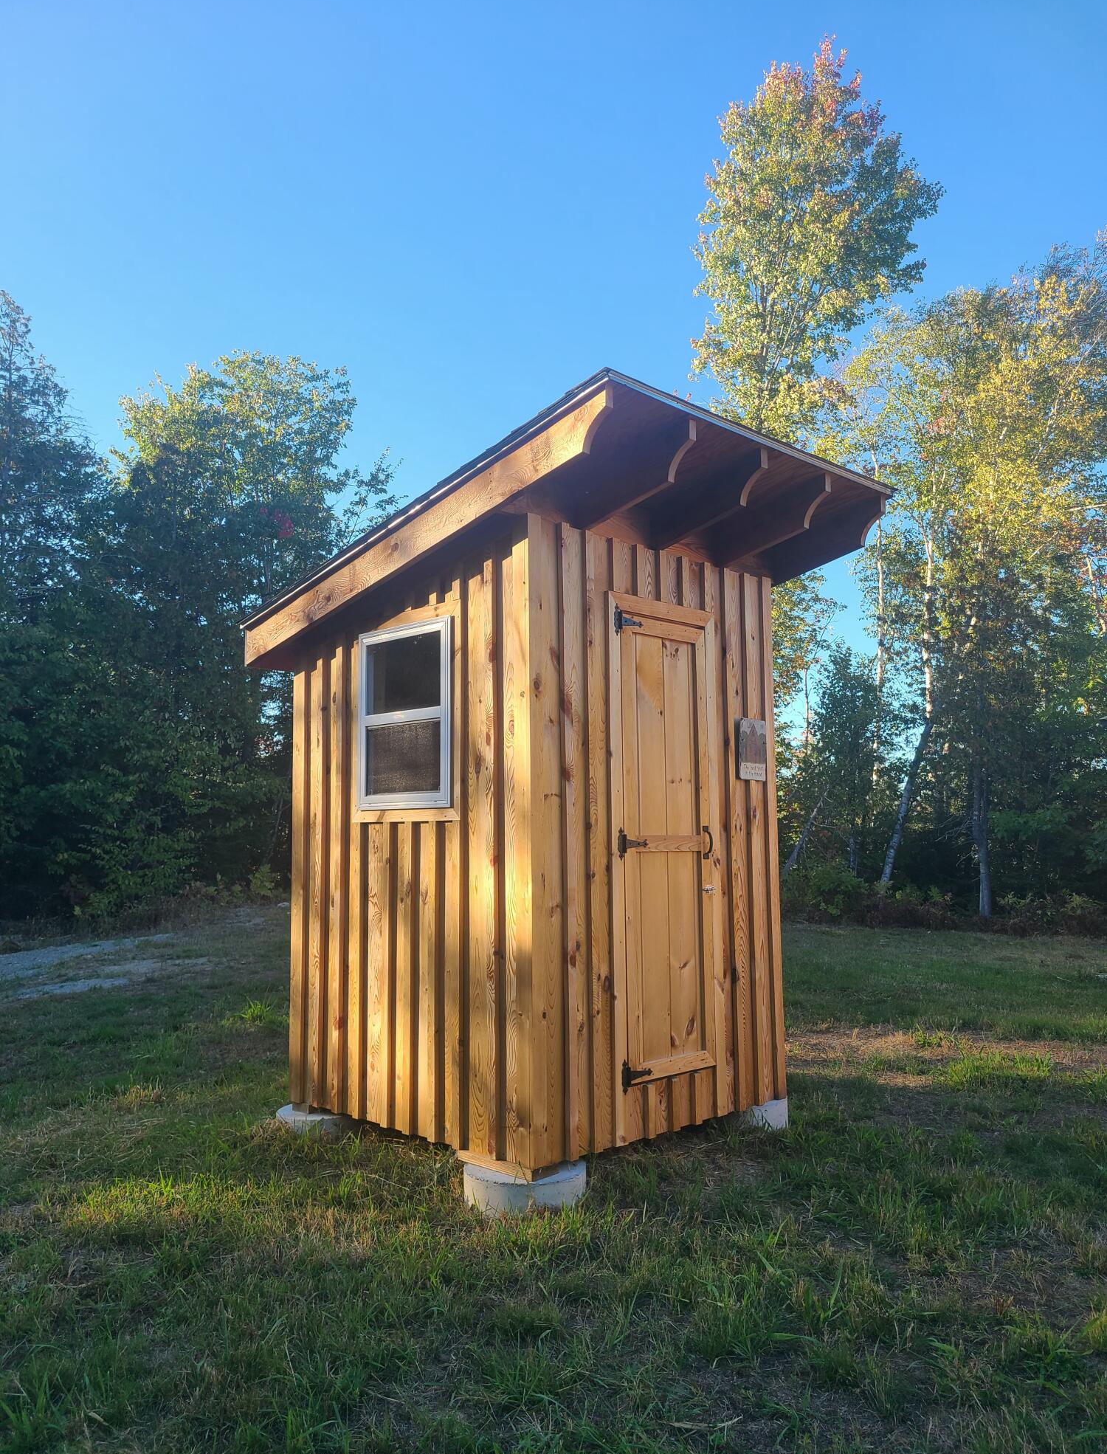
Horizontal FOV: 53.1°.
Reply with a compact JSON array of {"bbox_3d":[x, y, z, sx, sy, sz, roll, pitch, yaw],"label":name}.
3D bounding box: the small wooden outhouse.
[{"bbox_3d":[0.023,0.345,5.110,1.900,2.799,2.460,5,-8,-44],"label":"small wooden outhouse"}]

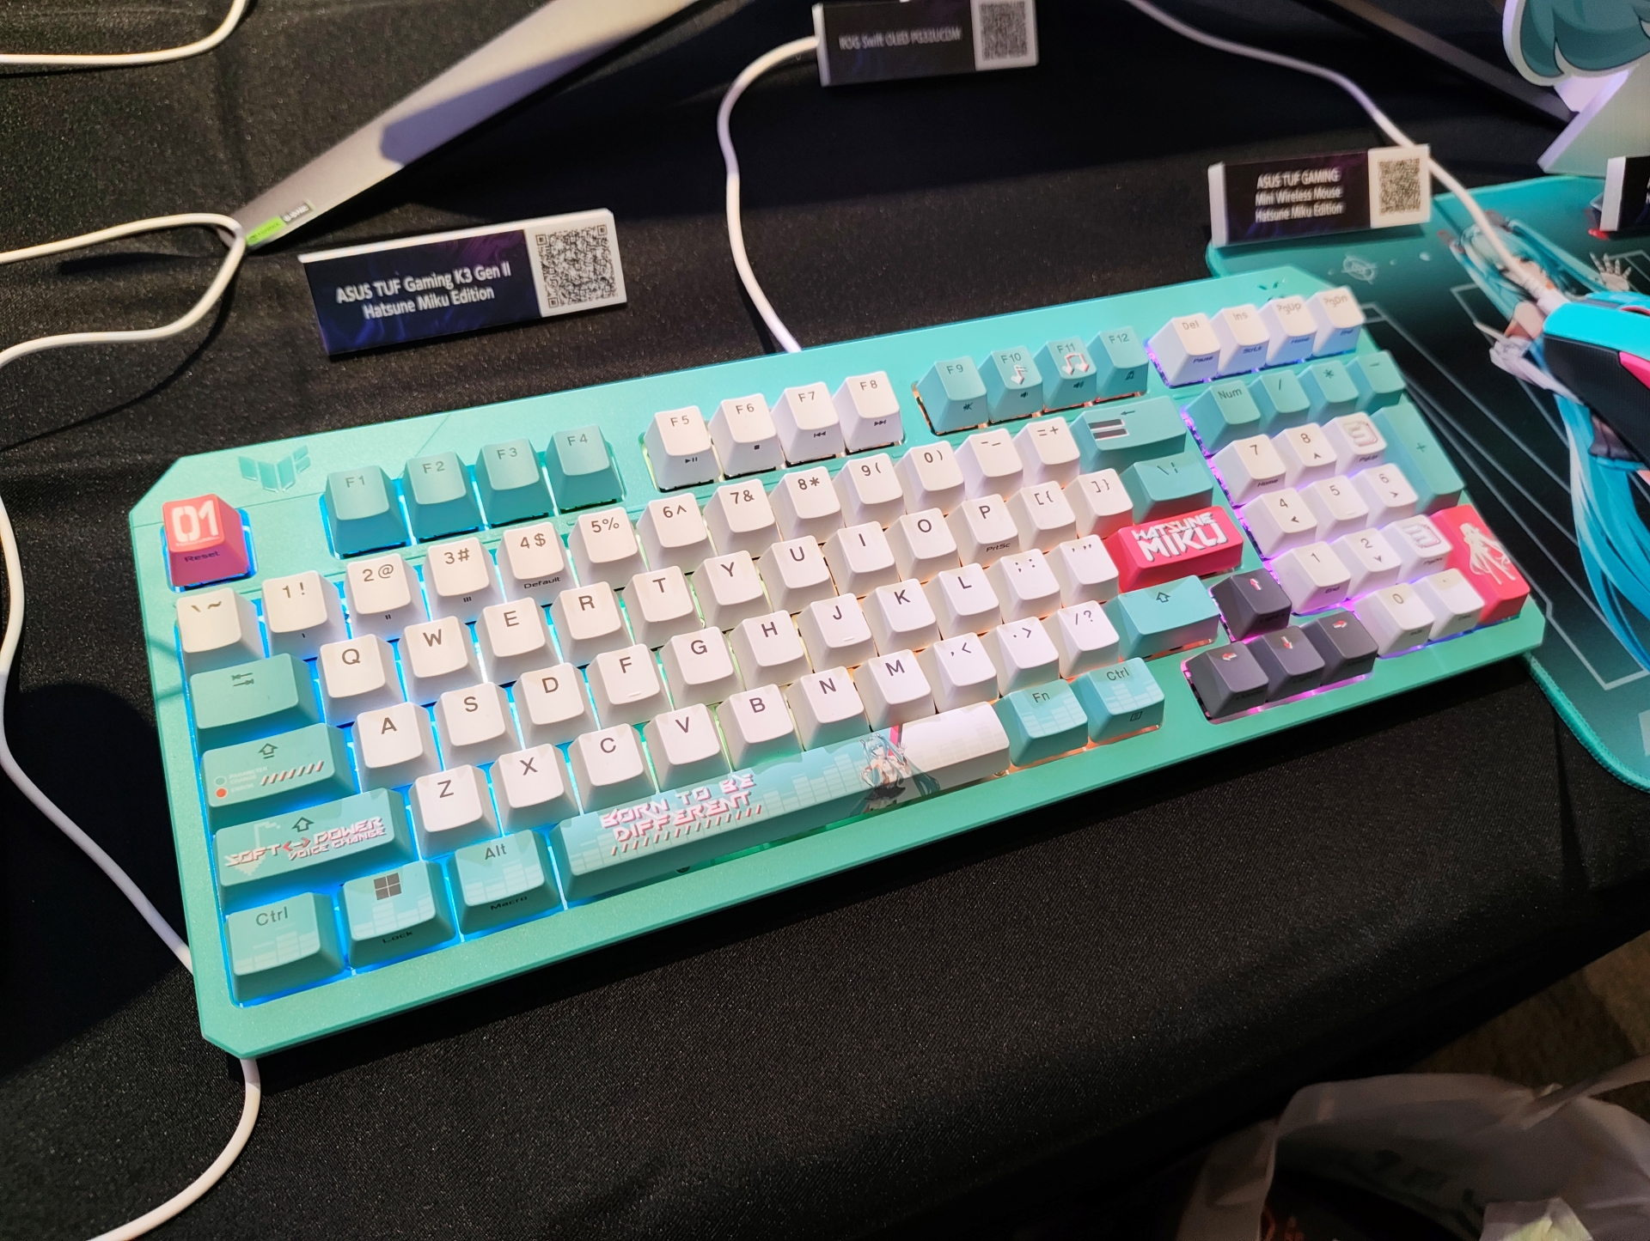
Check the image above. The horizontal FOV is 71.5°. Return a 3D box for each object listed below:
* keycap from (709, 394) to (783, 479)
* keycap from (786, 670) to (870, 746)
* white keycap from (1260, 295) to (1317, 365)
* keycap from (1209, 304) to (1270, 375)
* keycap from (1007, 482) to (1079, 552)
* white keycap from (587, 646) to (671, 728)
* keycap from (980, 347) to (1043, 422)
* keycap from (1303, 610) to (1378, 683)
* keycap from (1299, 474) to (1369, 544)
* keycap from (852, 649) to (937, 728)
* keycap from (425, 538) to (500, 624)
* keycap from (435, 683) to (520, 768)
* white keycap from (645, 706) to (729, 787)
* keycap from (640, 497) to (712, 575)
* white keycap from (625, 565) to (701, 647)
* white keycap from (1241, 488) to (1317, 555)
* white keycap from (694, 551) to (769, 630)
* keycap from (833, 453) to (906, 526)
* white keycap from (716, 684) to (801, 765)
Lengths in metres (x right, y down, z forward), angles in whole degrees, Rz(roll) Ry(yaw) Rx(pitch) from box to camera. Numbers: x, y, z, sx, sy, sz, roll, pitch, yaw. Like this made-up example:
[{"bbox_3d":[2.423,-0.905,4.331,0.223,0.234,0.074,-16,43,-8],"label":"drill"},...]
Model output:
[{"bbox_3d":[-0.022,-0.053,0.325,0.018,0.012,0.018,-14,68,-17],"label":"keycap"},{"bbox_3d":[0.001,0.021,0.295,0.018,0.009,0.018,-14,69,-17],"label":"keycap"},{"bbox_3d":[0.153,-0.096,0.378,0.018,0.011,0.018,-14,69,-17],"label":"white keycap"},{"bbox_3d":[0.136,-0.093,0.375,0.018,0.012,0.018,-14,68,-17],"label":"keycap"},{"bbox_3d":[0.064,-0.030,0.332,0.018,0.009,0.018,-14,68,-17],"label":"keycap"},{"bbox_3d":[-0.049,0.016,0.288,0.018,0.008,0.018,-14,69,-17],"label":"white keycap"},{"bbox_3d":[0.058,-0.073,0.349,0.018,0.012,0.018,-14,69,-17],"label":"keycap"},{"bbox_3d":[0.150,0.007,0.331,0.018,0.010,0.018,-14,68,-17],"label":"keycap"},{"bbox_3d":[0.158,-0.035,0.353,0.018,0.009,0.018,-14,68,-17],"label":"keycap"},{"bbox_3d":[0.019,0.018,0.300,0.018,0.010,0.018,-14,68,-17],"label":"keycap"},{"bbox_3d":[-0.092,-0.010,0.290,0.018,0.012,0.018,-14,68,-17],"label":"keycap"},{"bbox_3d":[-0.084,0.025,0.277,0.018,0.009,0.018,-14,67,-17],"label":"keycap"},{"bbox_3d":[-0.034,0.031,0.284,0.018,0.010,0.018,-14,68,-17],"label":"white keycap"},{"bbox_3d":[-0.039,-0.023,0.307,0.018,0.011,0.018,-14,68,-17],"label":"keycap"},{"bbox_3d":[-0.042,-0.004,0.299,0.018,0.011,0.018,-14,67,-17],"label":"white keycap"},{"bbox_3d":[0.140,-0.030,0.348,0.018,0.009,0.018,-14,68,-17],"label":"white keycap"},{"bbox_3d":[-0.024,-0.008,0.305,0.018,0.009,0.018,-14,68,-17],"label":"white keycap"},{"bbox_3d":[0.014,-0.036,0.324,0.018,0.012,0.018,-14,68,-17],"label":"keycap"},{"bbox_3d":[-0.016,0.026,0.289,0.018,0.010,0.018,-14,67,-17],"label":"white keycap"}]

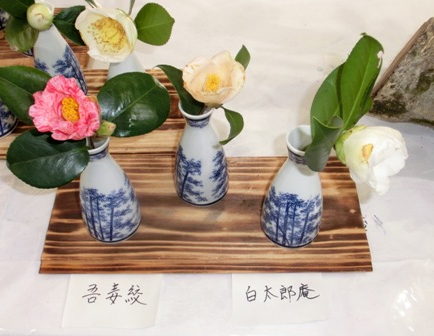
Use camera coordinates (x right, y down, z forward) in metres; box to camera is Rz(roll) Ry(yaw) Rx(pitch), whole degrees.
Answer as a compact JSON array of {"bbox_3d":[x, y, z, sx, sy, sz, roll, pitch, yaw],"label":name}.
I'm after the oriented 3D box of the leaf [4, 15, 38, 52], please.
[{"bbox_3d":[-0.205,-0.143,0.605,0.037,0.052,0.014,34,17,-2],"label":"leaf"}]

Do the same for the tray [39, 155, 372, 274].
[{"bbox_3d":[-0.011,0.048,0.618,0.334,0.009,0.143,0,53,0],"label":"tray"}]

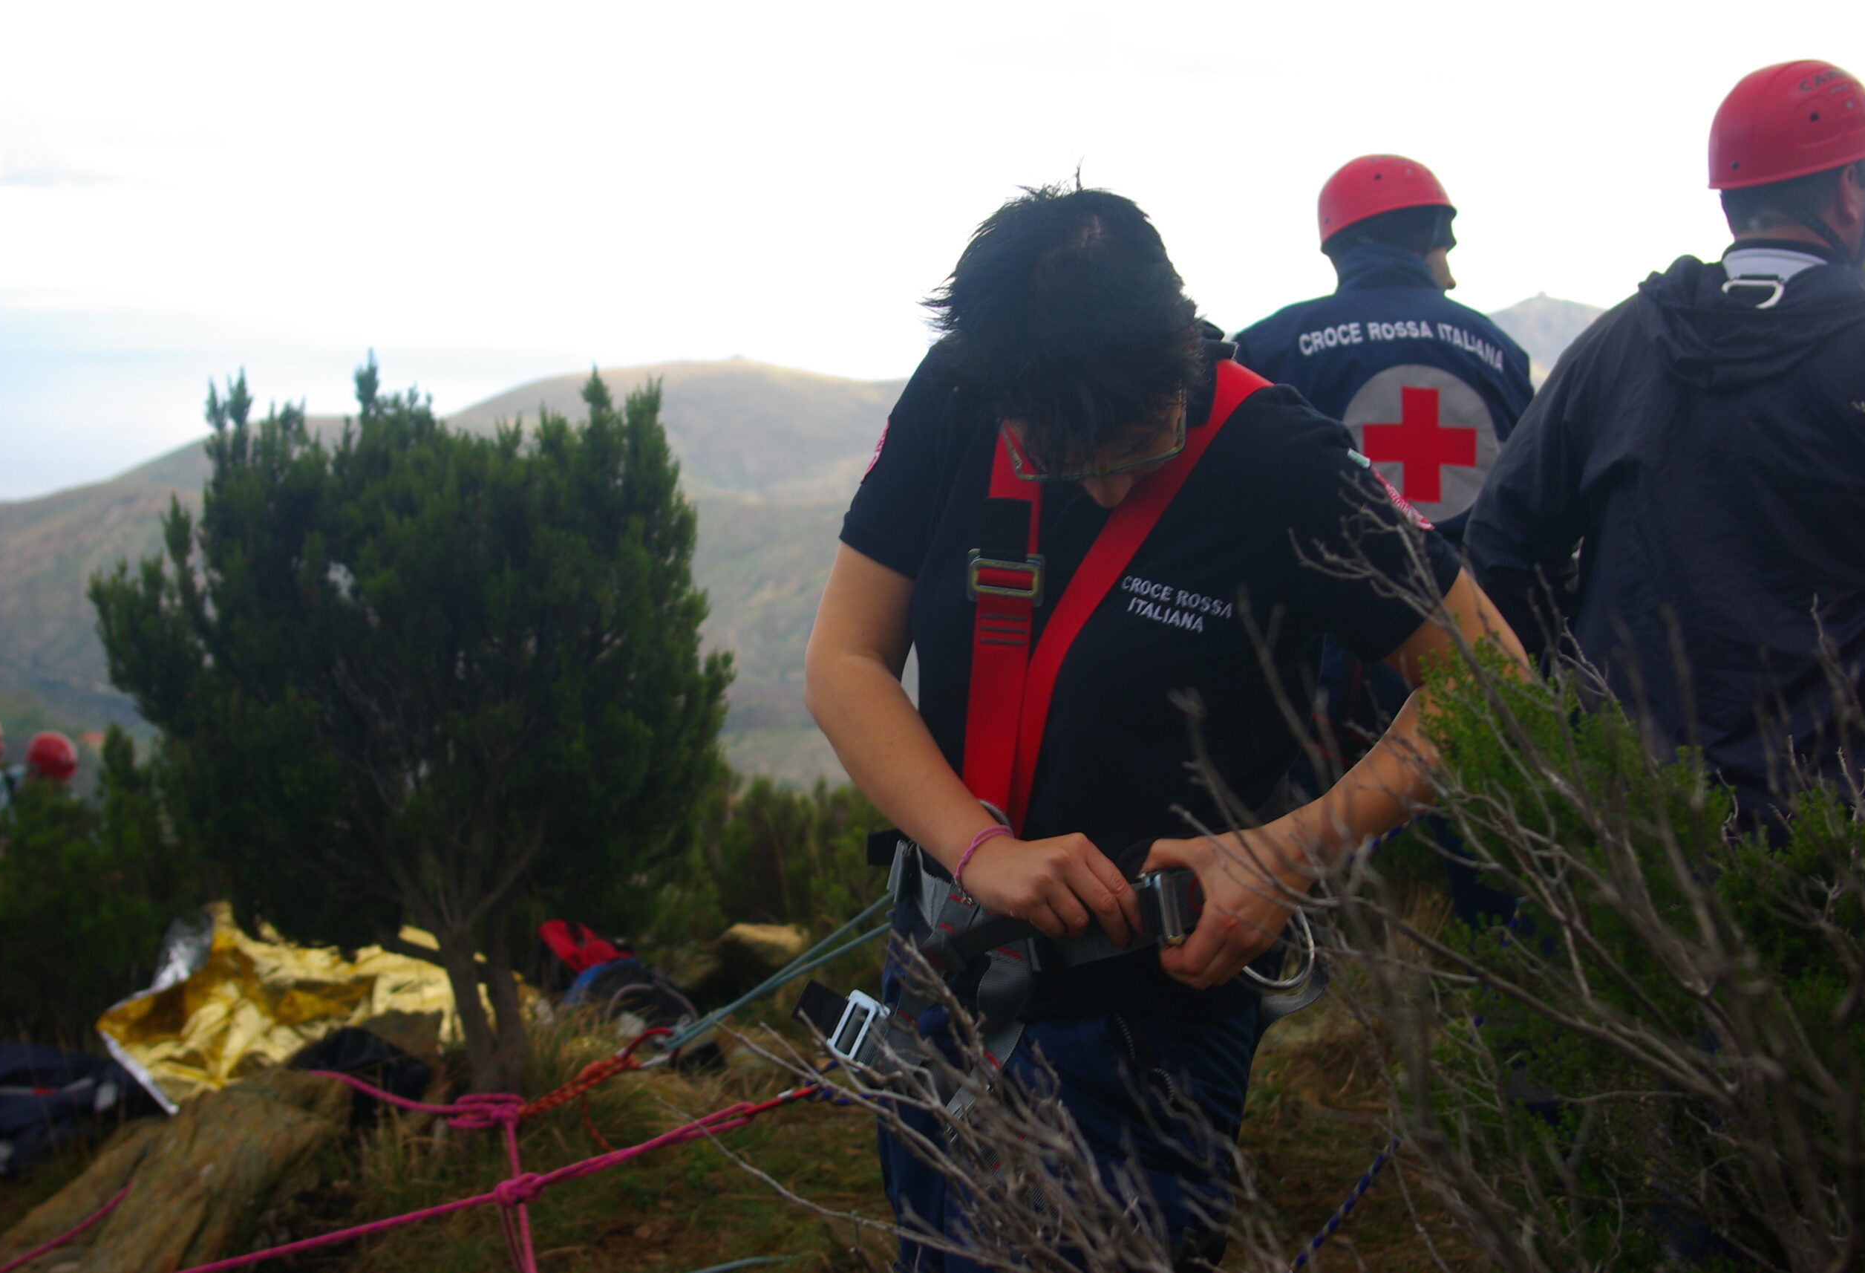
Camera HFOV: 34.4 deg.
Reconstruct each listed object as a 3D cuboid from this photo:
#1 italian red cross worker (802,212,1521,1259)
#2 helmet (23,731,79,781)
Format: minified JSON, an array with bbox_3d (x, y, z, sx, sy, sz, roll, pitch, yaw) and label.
[{"bbox_3d":[0.200,0.417,2.570,0.590,1.580,0.460,1,6,14],"label":"italian red cross worker"},{"bbox_3d":[-4.180,0.567,14.300,0.275,0.175,0.220,13,11,23],"label":"helmet"}]

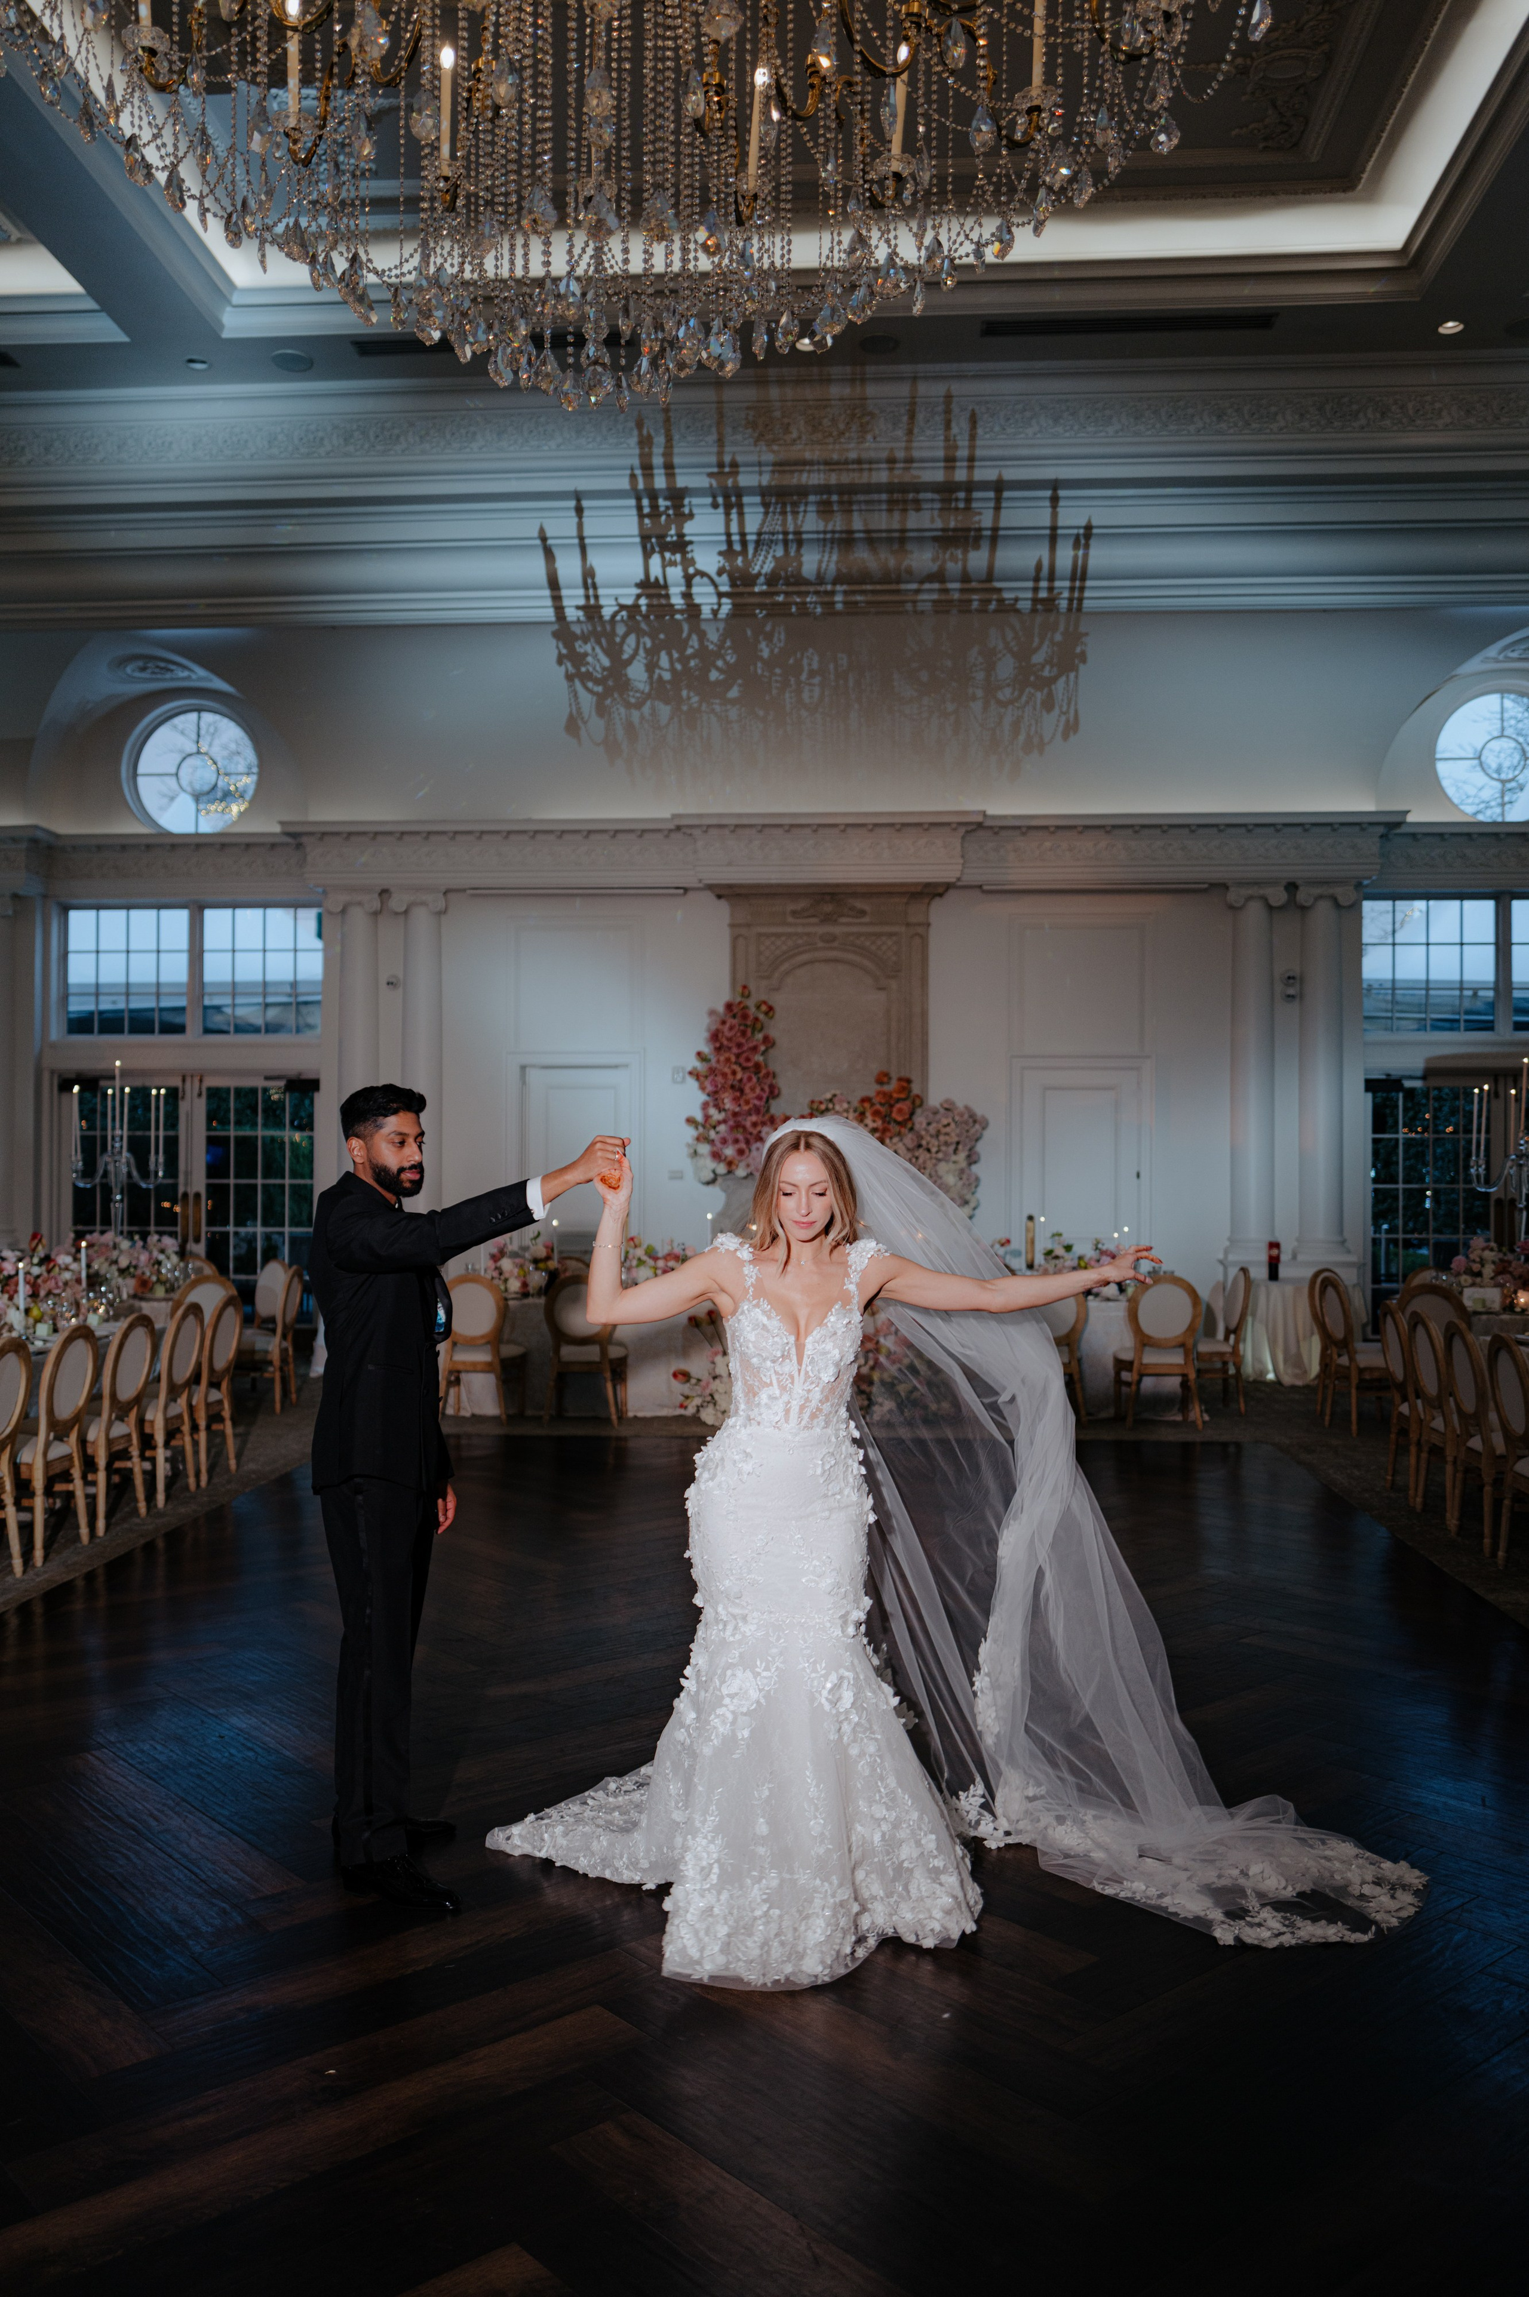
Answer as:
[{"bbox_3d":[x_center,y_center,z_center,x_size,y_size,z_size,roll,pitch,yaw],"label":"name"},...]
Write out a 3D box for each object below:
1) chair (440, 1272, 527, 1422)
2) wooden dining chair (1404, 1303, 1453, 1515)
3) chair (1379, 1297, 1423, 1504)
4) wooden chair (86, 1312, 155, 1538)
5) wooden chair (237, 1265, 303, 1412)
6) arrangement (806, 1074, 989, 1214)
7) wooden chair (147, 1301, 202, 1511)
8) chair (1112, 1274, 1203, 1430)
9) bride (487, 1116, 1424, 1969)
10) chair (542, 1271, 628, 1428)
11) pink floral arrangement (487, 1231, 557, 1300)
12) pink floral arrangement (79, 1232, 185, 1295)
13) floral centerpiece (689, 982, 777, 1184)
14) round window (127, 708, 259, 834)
[{"bbox_3d":[-1.832,1.276,11.616,0.490,0.950,0.540,0,-1,5],"label":"chair"},{"bbox_3d":[3.321,1.238,8.224,0.540,0.950,0.490,0,-1,5],"label":"wooden dining chair"},{"bbox_3d":[3.381,1.244,8.799,0.540,0.950,0.490,0,-1,5],"label":"chair"},{"bbox_3d":[-3.041,1.202,7.974,0.560,0.960,0.490,0,-1,5],"label":"wooden chair"},{"bbox_3d":[-3.372,1.260,11.924,0.560,0.960,0.490,0,-1,2],"label":"wooden chair"},{"bbox_3d":[1.220,-0.040,16.300,1.700,1.300,0.550,0,-1,4],"label":"arrangement"},{"bbox_3d":[-3.012,1.212,8.621,0.560,0.960,0.490,0,-1,4],"label":"wooden chair"},{"bbox_3d":[2.508,1.273,11.342,0.490,0.950,0.540,0,-1,3],"label":"chair"},{"bbox_3d":[0.425,0.794,4.073,2.150,1.700,1.150,0,-1,0],"label":"bride"},{"bbox_3d":[-1.136,1.275,11.504,0.490,0.950,0.540,0,-1,5],"label":"chair"},{"bbox_3d":[-1.657,0.792,12.216,0.500,0.490,0.420,0,-1,5],"label":"pink floral arrangement"},{"bbox_3d":[-4.373,0.810,12.400,0.780,0.440,0.600,0,-1,5],"label":"pink floral arrangement"},{"bbox_3d":[-0.309,-0.601,17.094,0.910,1.910,0.500,0,-1,5],"label":"floral centerpiece"},{"bbox_3d":[-5.819,-3.844,18.300,1.330,1.330,0.150,0,-1,5],"label":"round window"}]

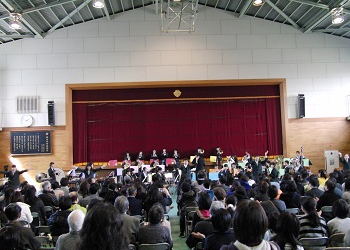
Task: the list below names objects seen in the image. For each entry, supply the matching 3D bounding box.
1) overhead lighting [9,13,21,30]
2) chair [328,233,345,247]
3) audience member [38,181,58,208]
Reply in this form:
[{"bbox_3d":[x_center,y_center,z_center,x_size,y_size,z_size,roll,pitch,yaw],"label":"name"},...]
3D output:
[{"bbox_3d":[-7.611,-4.931,18.830,0.540,0.800,0.540,-2,-3,-3],"label":"overhead lighting"},{"bbox_3d":[2.309,1.858,5.600,0.450,0.770,0.480,-2,-3,-6],"label":"chair"},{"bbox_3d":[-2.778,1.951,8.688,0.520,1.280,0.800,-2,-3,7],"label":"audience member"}]

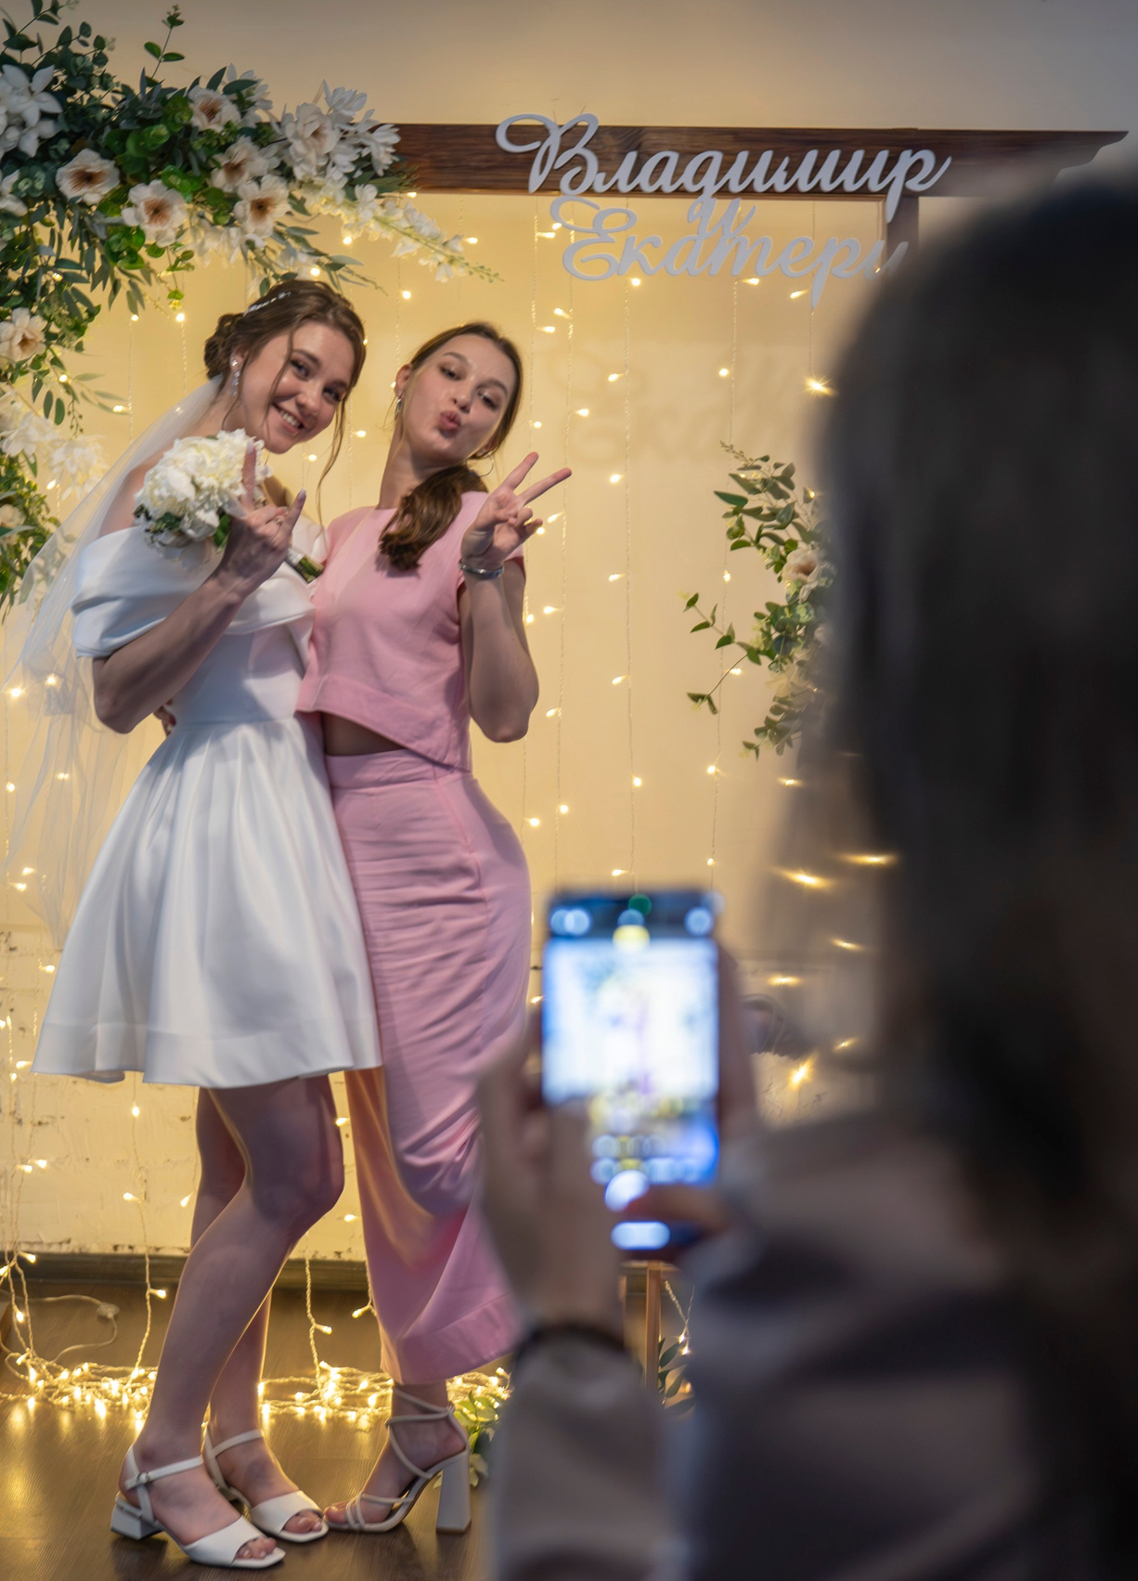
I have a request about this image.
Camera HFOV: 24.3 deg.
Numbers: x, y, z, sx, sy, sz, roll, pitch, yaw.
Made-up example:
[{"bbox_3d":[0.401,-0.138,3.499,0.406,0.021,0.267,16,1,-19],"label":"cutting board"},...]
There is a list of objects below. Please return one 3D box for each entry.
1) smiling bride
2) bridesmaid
[{"bbox_3d":[-0.495,0.166,3.565,0.480,1.700,0.490,7,8,45],"label":"smiling bride"},{"bbox_3d":[-0.220,0.185,3.627,0.500,1.660,0.420,5,7,35],"label":"bridesmaid"}]

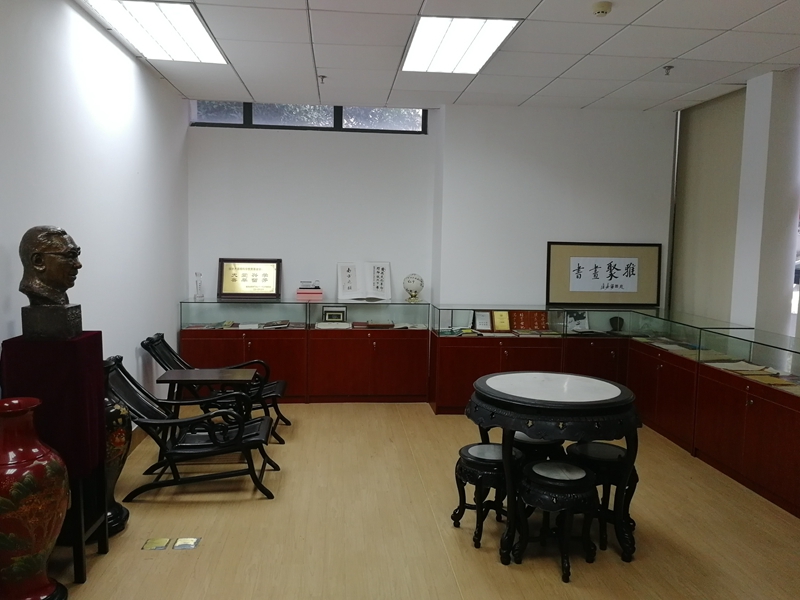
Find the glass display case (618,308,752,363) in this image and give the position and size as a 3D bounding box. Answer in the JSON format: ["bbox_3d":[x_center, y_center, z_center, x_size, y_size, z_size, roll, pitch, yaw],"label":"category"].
[{"bbox_3d":[2.201,0.264,4.818,0.400,0.236,1.050,0,6,-6],"label":"glass display case"}]

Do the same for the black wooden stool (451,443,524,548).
[{"bbox_3d":[0.449,0.954,3.107,0.360,0.432,0.360,0,6,-6],"label":"black wooden stool"}]

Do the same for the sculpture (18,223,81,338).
[{"bbox_3d":[-1.489,-0.077,2.672,0.255,0.475,0.210,0,6,-5],"label":"sculpture"}]

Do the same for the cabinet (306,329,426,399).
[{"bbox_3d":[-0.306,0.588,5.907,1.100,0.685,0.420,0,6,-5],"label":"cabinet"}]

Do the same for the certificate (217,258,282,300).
[{"bbox_3d":[-1.404,-0.193,5.840,0.585,0.385,0.040,0,-7,-5],"label":"certificate"}]

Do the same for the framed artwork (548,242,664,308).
[{"bbox_3d":[1.939,-0.240,5.882,1.100,0.590,0.035,0,1,-5],"label":"framed artwork"}]

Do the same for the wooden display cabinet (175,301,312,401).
[{"bbox_3d":[-1.369,0.449,5.634,1.085,0.888,0.400,0,6,-6],"label":"wooden display cabinet"}]

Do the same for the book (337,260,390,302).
[{"bbox_3d":[-0.334,-0.167,5.829,0.495,0.365,0.070,0,-7,-5],"label":"book"}]

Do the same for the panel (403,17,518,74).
[{"bbox_3d":[0.347,-1.640,4.034,0.580,0.060,1.170,0,6,-5],"label":"panel"}]

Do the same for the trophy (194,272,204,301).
[{"bbox_3d":[-1.815,-0.121,5.660,0.090,0.265,0.070,0,6,-5],"label":"trophy"}]

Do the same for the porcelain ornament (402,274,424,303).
[{"bbox_3d":[0.129,-0.111,5.848,0.201,0.265,0.170,0,5,-6],"label":"porcelain ornament"}]

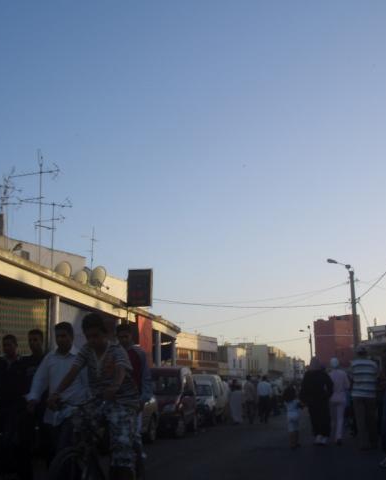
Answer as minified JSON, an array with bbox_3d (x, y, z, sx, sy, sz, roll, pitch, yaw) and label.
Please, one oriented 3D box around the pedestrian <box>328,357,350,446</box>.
[{"bbox_3d":[2.761,3.048,12.235,0.470,1.610,0.380,-3,-14,8],"label":"pedestrian"}]

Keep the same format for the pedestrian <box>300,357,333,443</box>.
[{"bbox_3d":[2.421,3.132,12.592,0.600,1.630,0.450,-3,-14,8],"label":"pedestrian"}]

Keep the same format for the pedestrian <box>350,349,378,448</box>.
[{"bbox_3d":[2.928,2.700,11.136,0.500,1.710,0.340,-3,-14,10],"label":"pedestrian"}]

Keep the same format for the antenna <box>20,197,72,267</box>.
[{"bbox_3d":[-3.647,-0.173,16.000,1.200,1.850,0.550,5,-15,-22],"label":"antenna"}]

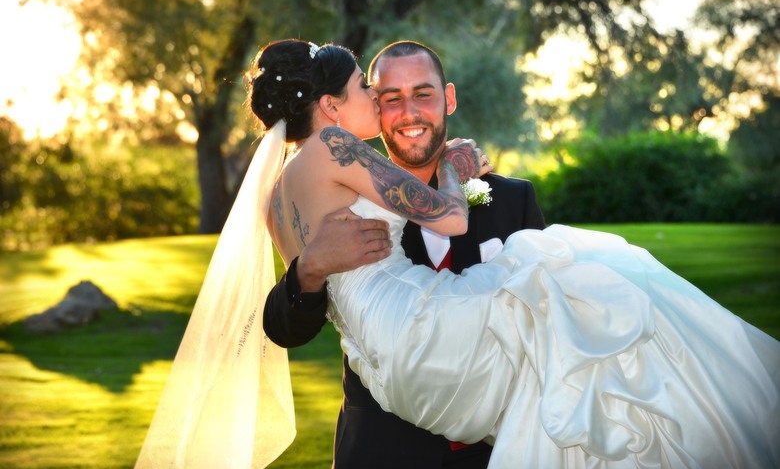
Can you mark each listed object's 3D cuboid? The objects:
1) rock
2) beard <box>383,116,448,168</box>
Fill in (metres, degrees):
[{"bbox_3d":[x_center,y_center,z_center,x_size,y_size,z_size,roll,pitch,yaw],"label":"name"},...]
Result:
[{"bbox_3d":[-2.153,0.487,17.000,0.640,0.330,0.470,0,3,0],"label":"rock"},{"bbox_3d":[0.050,-0.178,4.880,0.130,0.105,0.110,-4,2,4],"label":"beard"}]

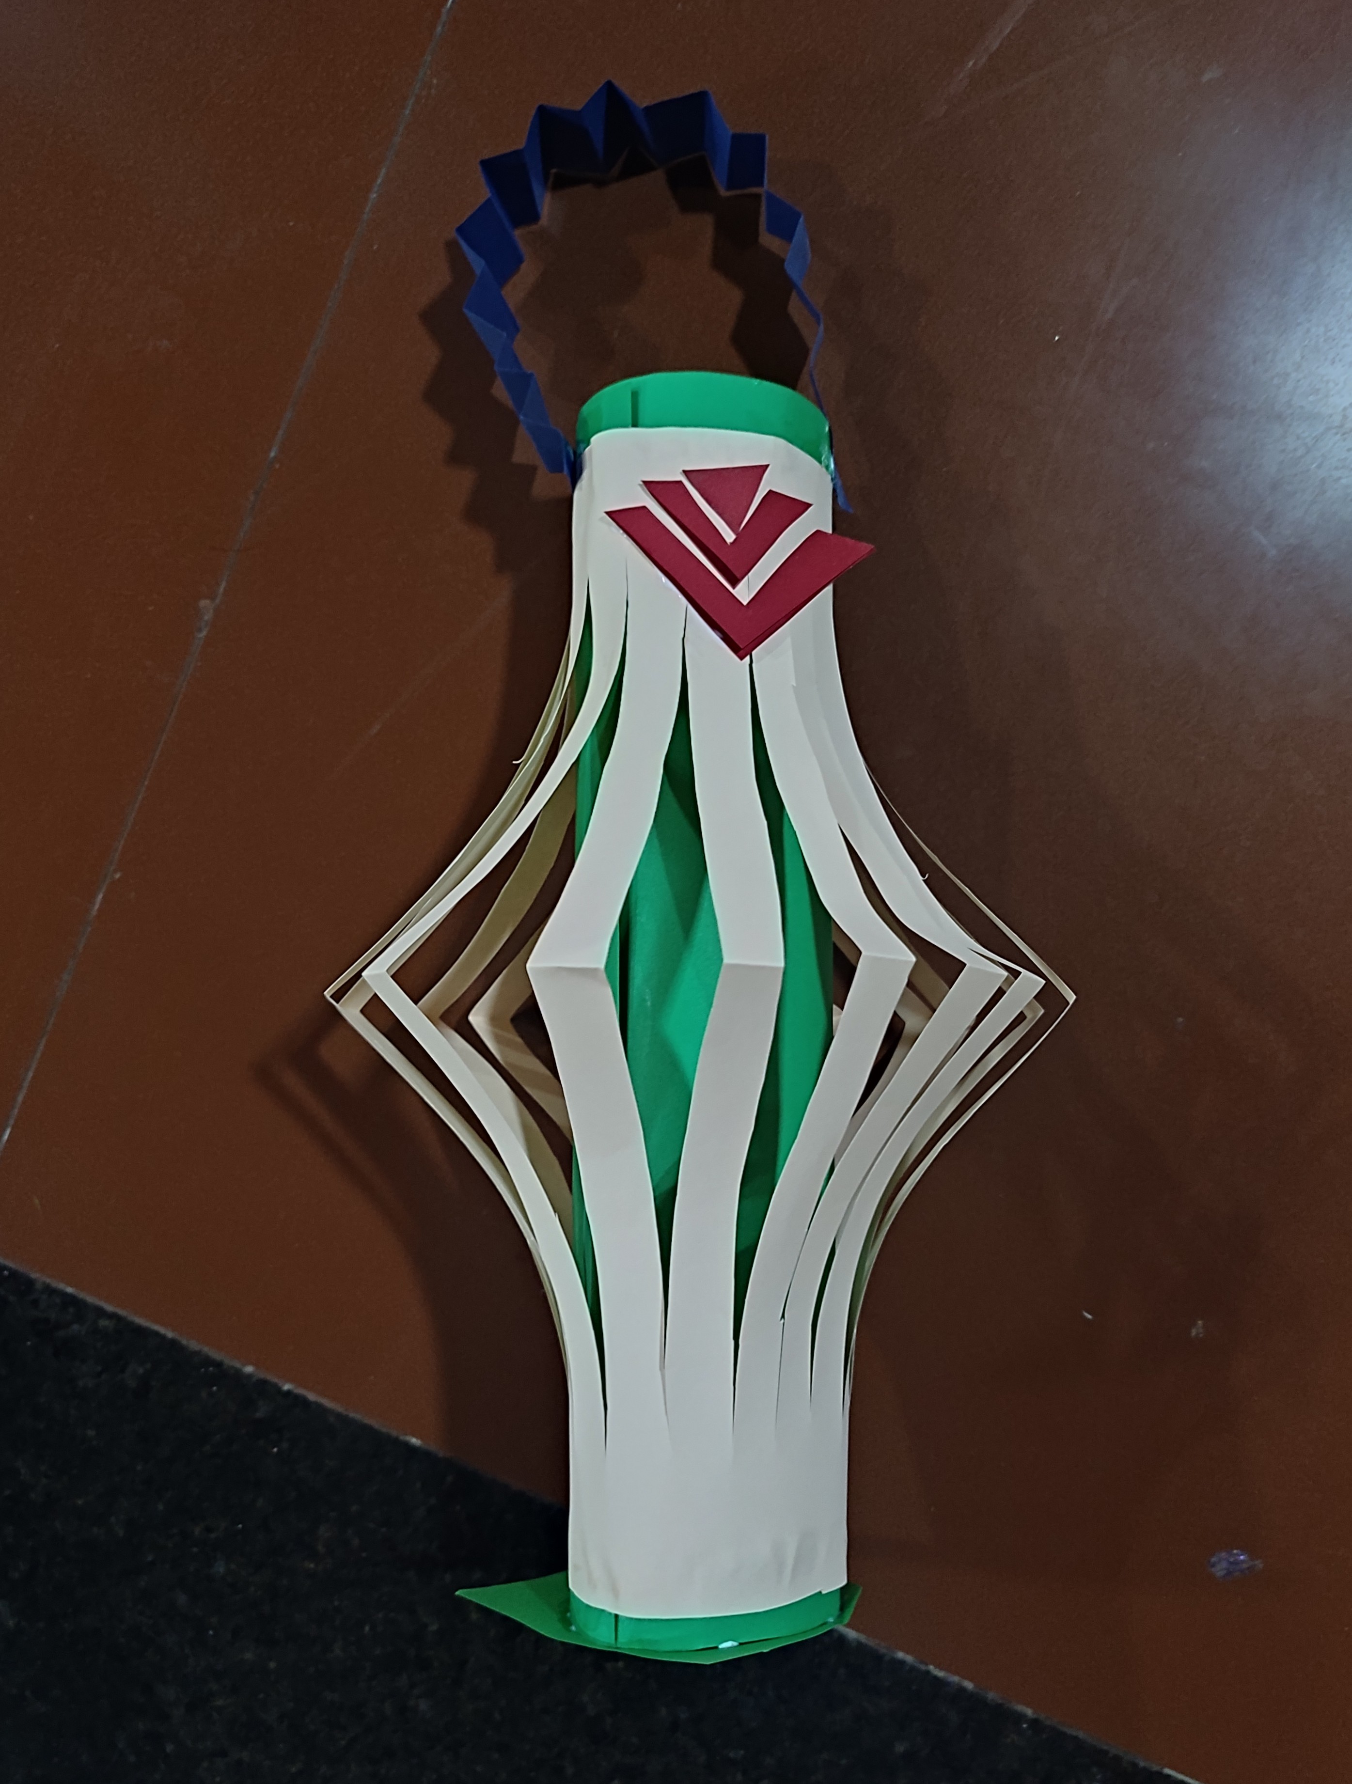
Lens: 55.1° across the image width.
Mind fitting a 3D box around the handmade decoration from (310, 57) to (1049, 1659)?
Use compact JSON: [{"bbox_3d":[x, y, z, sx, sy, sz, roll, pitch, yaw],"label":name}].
[{"bbox_3d":[0.006,-0.024,0.319,0.183,0.172,0.375,0,83,0],"label":"handmade decoration"}]

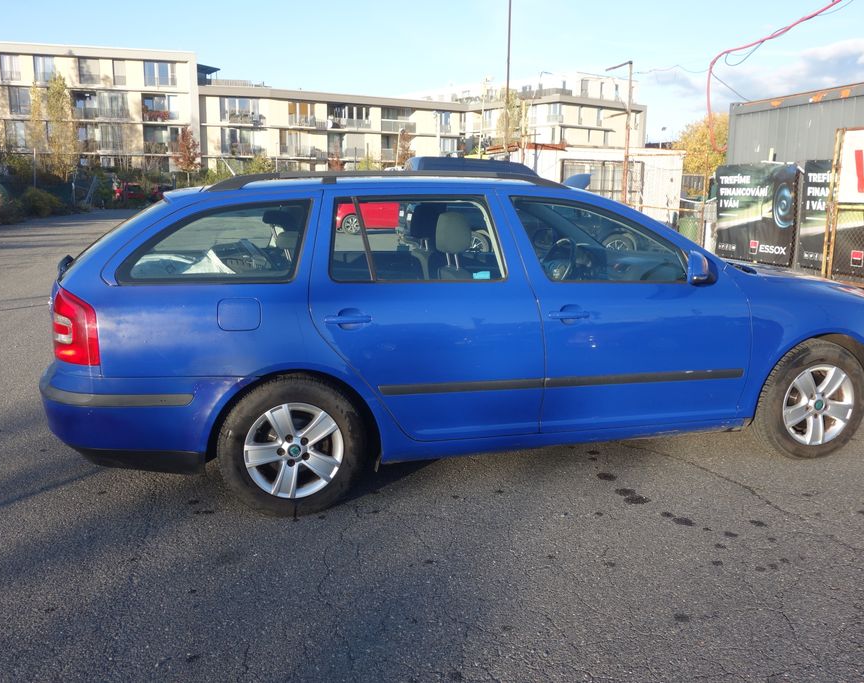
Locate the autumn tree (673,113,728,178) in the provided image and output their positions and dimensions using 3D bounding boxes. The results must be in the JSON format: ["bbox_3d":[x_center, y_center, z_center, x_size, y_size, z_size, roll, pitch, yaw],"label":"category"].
[{"bbox_3d":[15.848,-9.944,45.000,5.000,6.100,5.000,0,11,0],"label":"autumn tree"}]

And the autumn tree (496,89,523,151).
[{"bbox_3d":[8.377,-21.557,85.000,3.200,11.000,3.200,0,11,0],"label":"autumn tree"}]

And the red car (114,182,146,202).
[{"bbox_3d":[-21.127,-10.476,56.000,1.780,1.480,4.200,-4,11,-20],"label":"red car"}]

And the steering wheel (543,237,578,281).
[{"bbox_3d":[0.762,-0.483,4.756,0.120,0.375,0.375,22,4,-17],"label":"steering wheel"}]

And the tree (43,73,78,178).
[{"bbox_3d":[-30.783,-17.401,66.000,3.000,9.400,3.000,0,11,0],"label":"tree"}]

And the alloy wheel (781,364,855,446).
[{"bbox_3d":[1.906,0.303,4.028,0.410,0.410,0.175,-3,11,-14],"label":"alloy wheel"}]

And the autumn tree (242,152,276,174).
[{"bbox_3d":[-14.159,-13.792,65.000,2.700,3.400,2.700,0,11,0],"label":"autumn tree"}]

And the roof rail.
[{"bbox_3d":[-0.164,-0.706,3.498,1.650,0.085,0.060,-3,11,-14],"label":"roof rail"}]

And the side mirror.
[{"bbox_3d":[1.204,-0.326,3.562,0.100,0.150,0.180,-3,11,-14],"label":"side mirror"}]

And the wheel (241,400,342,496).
[{"bbox_3d":[-0.591,0.447,3.405,0.410,0.410,0.175,-3,11,-14],"label":"wheel"}]

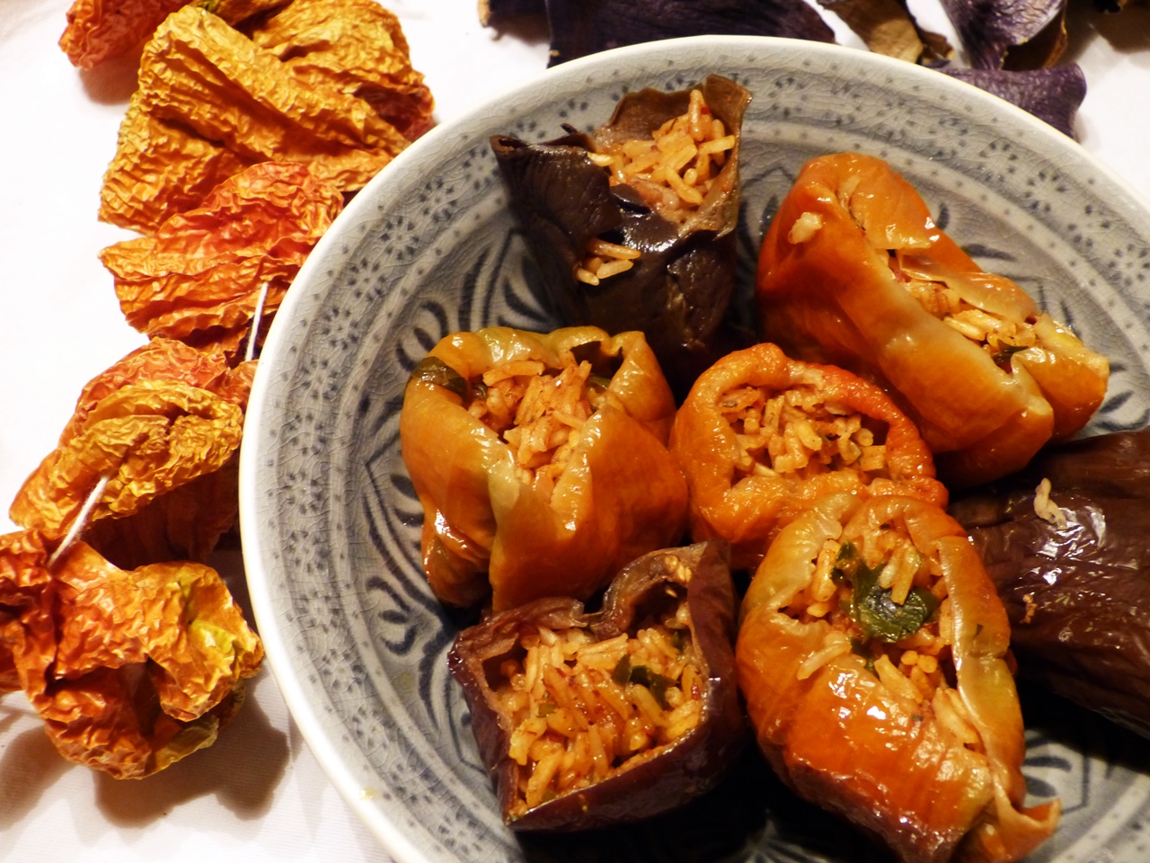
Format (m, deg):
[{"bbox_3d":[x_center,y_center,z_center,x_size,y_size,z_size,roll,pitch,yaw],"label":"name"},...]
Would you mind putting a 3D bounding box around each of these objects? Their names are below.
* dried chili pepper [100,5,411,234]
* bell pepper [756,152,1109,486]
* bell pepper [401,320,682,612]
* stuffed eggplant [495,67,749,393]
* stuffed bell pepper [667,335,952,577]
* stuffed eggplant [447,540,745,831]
[{"bbox_3d":[-0.088,-0.083,0.399,0.084,0.038,0.064,-10,63,-7],"label":"dried chili pepper"},{"bbox_3d":[0.079,-0.021,0.341,0.080,0.054,0.042,40,68,17],"label":"bell pepper"},{"bbox_3d":[-0.008,0.010,0.328,0.058,0.048,0.050,1,63,-1],"label":"bell pepper"},{"bbox_3d":[0.011,-0.046,0.349,0.056,0.060,0.047,-6,63,-5],"label":"stuffed eggplant"},{"bbox_3d":[0.050,0.011,0.328,0.054,0.046,0.046,1,63,-1],"label":"stuffed bell pepper"},{"bbox_3d":[0.004,0.055,0.301,0.053,0.046,0.051,-21,65,-12],"label":"stuffed eggplant"}]

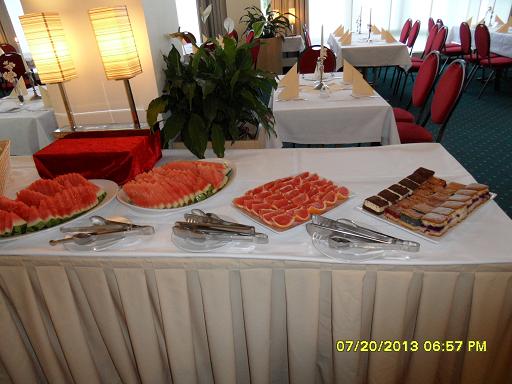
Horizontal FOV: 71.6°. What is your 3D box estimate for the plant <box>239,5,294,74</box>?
[{"bbox_3d":[0.190,-2.312,5.766,0.860,1.280,0.800,-1,29,7],"label":"plant"}]

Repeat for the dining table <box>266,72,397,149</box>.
[{"bbox_3d":[0.597,-0.527,3.122,0.840,0.750,1.200,-1,29,7],"label":"dining table"}]

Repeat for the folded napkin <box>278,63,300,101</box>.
[{"bbox_3d":[0.237,-0.765,2.502,0.160,0.220,0.150,-1,30,5],"label":"folded napkin"}]

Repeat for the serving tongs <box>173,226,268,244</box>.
[{"bbox_3d":[-0.107,0.130,1.057,0.300,0.035,0.060,3,30,13],"label":"serving tongs"}]

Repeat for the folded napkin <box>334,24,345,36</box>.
[{"bbox_3d":[1.271,-2.428,5.354,0.160,0.170,0.140,-1,30,5],"label":"folded napkin"}]

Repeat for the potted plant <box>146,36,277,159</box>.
[{"bbox_3d":[-0.205,-0.545,1.847,0.620,0.520,0.600,-1,29,7],"label":"potted plant"}]

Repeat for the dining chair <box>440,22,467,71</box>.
[{"bbox_3d":[2.736,-1.923,5.077,0.520,0.900,0.450,-1,30,5],"label":"dining chair"}]

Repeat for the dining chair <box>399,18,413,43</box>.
[{"bbox_3d":[2.349,-2.528,6.282,0.580,0.930,0.460,-1,29,7],"label":"dining chair"}]

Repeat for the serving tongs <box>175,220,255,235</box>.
[{"bbox_3d":[-0.137,0.119,1.159,0.276,0.040,0.050,3,30,11],"label":"serving tongs"}]

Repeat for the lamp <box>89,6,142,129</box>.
[{"bbox_3d":[-0.544,-0.484,1.468,0.125,0.480,0.125,-1,29,7],"label":"lamp"}]

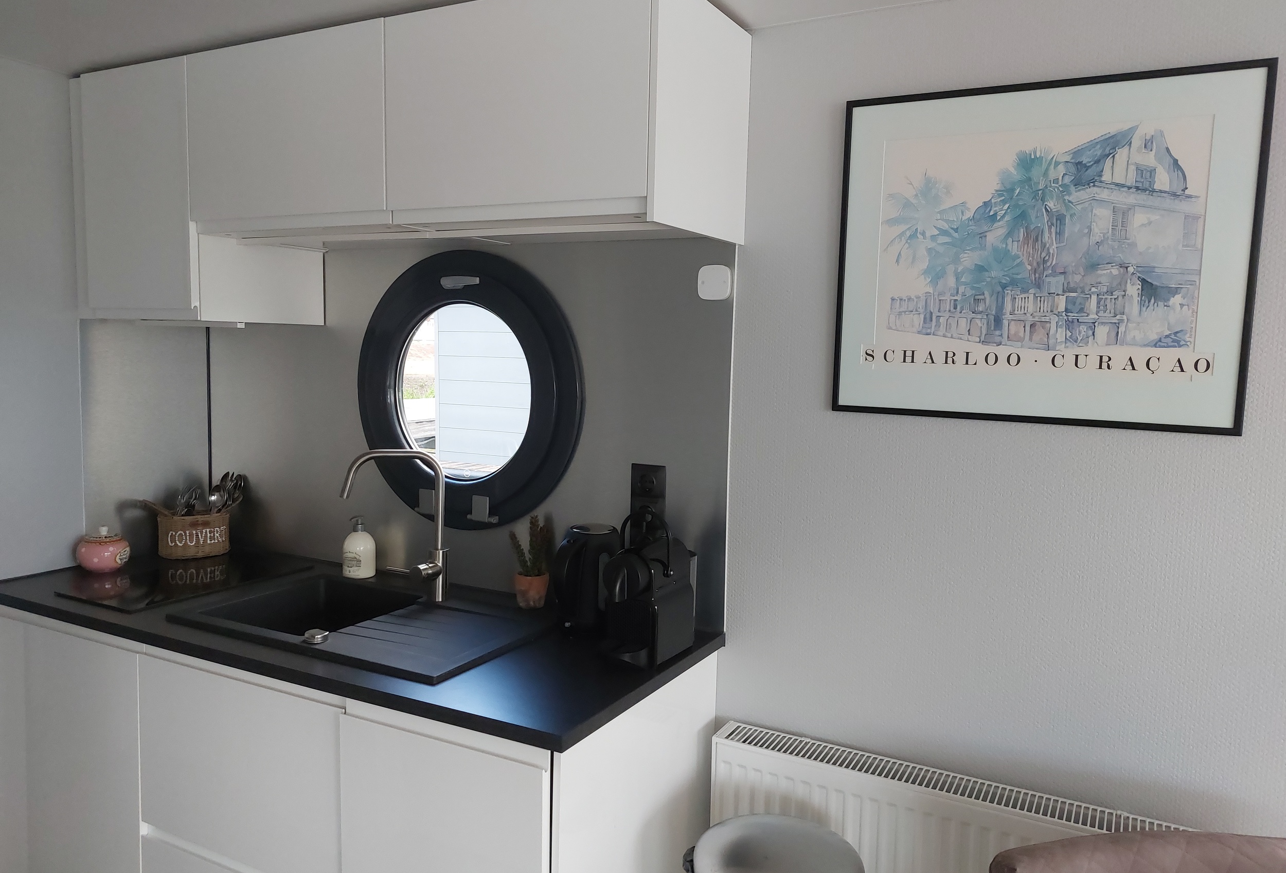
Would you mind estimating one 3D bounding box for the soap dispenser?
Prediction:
[{"bbox_3d":[-0.751,0.292,2.357,0.085,0.151,0.083,1,6,0],"label":"soap dispenser"}]

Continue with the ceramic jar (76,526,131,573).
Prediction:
[{"bbox_3d":[-1.426,0.293,2.359,0.122,0.110,0.122,-2,7,-30],"label":"ceramic jar"}]

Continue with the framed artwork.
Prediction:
[{"bbox_3d":[0.713,-0.333,1.643,0.705,0.614,0.022,4,6,27],"label":"framed artwork"}]

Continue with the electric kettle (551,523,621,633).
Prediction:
[{"bbox_3d":[-0.110,0.314,1.973,0.145,0.222,0.190,7,8,41],"label":"electric kettle"}]

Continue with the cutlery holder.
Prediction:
[{"bbox_3d":[-1.285,0.276,2.540,0.180,0.115,0.115,-2,7,-30],"label":"cutlery holder"}]

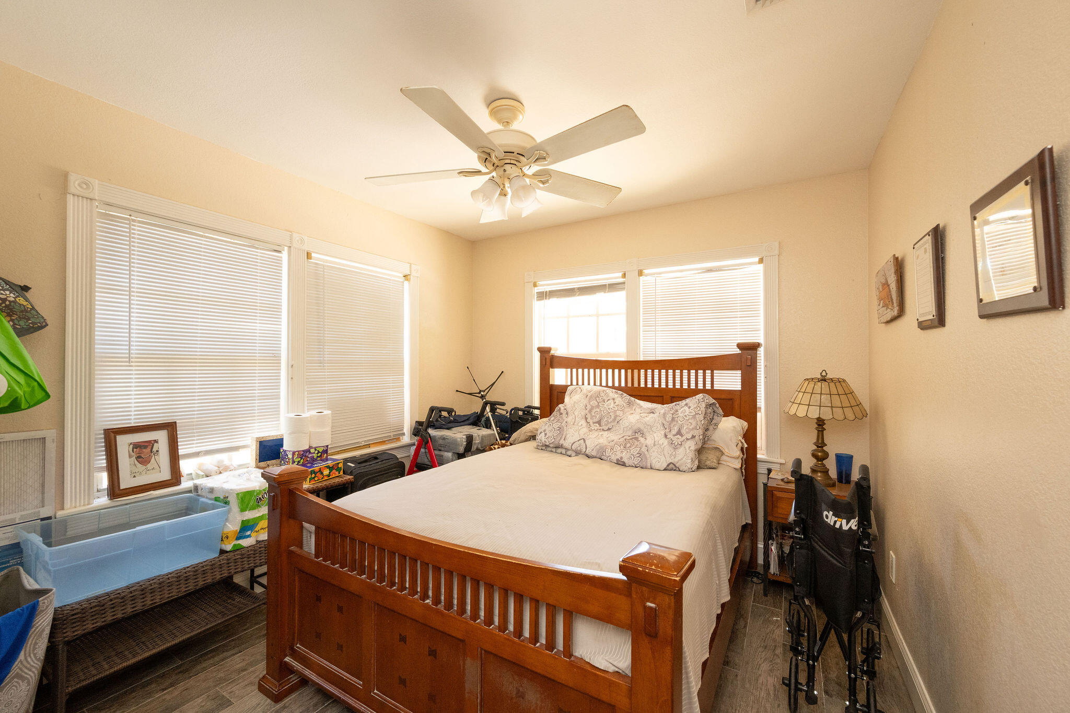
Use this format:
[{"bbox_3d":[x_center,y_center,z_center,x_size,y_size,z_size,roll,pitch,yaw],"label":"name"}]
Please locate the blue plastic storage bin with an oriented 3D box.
[{"bbox_3d":[-1.630,0.750,1.673,0.375,0.212,0.530,0,-1,35],"label":"blue plastic storage bin"}]

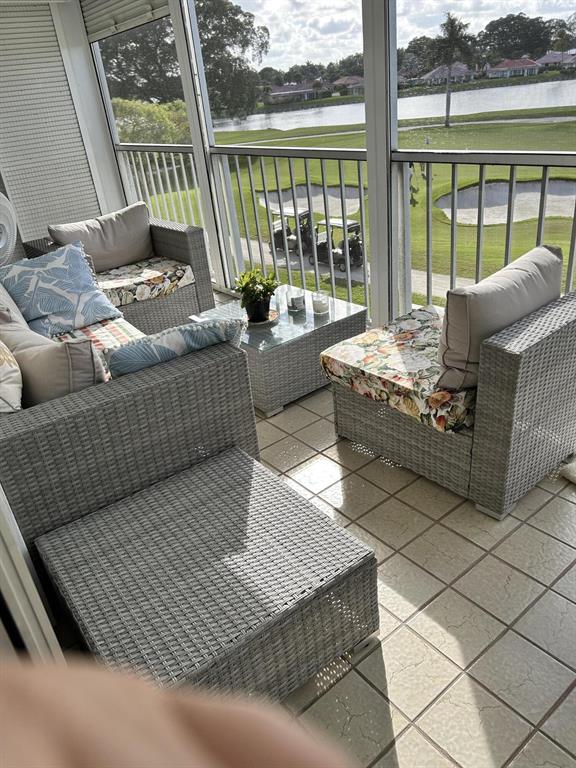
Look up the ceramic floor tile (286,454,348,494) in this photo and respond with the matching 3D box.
[{"bbox_3d":[0.125,0.366,2.333,0.200,0.010,0.200,-24,32,-32],"label":"ceramic floor tile"}]

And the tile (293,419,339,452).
[{"bbox_3d":[0.156,0.234,2.612,0.196,0.010,0.196,-24,32,-32],"label":"tile"}]

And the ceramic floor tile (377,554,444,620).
[{"bbox_3d":[0.349,0.625,1.783,0.200,0.010,0.200,-24,32,-32],"label":"ceramic floor tile"}]

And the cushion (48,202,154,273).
[{"bbox_3d":[-1.217,-0.927,3.729,0.610,0.366,0.152,-24,28,-32],"label":"cushion"}]

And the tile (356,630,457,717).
[{"bbox_3d":[0.318,0.759,1.528,0.200,0.010,0.200,-24,32,-32],"label":"tile"}]

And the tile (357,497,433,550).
[{"bbox_3d":[0.383,0.496,2.056,0.196,0.010,0.196,-24,32,-32],"label":"tile"}]

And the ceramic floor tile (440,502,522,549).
[{"bbox_3d":[0.668,0.484,1.999,0.200,0.010,0.200,-24,32,-32],"label":"ceramic floor tile"}]

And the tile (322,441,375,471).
[{"bbox_3d":[0.285,0.298,2.463,0.196,0.010,0.196,-24,32,-32],"label":"tile"}]

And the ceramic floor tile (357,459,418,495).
[{"bbox_3d":[0.412,0.358,2.294,0.200,0.010,0.200,-24,32,-32],"label":"ceramic floor tile"}]

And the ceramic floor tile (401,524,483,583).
[{"bbox_3d":[0.513,0.559,1.908,0.196,0.010,0.196,-24,32,-32],"label":"ceramic floor tile"}]

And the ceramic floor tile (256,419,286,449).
[{"bbox_3d":[-0.129,0.238,2.607,0.197,0.010,0.197,-24,33,-32],"label":"ceramic floor tile"}]

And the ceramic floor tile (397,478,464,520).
[{"bbox_3d":[0.544,0.425,2.166,0.196,0.010,0.196,-24,32,-32],"label":"ceramic floor tile"}]

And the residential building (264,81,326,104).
[{"bbox_3d":[2.575,-100.317,198.037,19.270,5.950,12.000,-5,27,1],"label":"residential building"}]

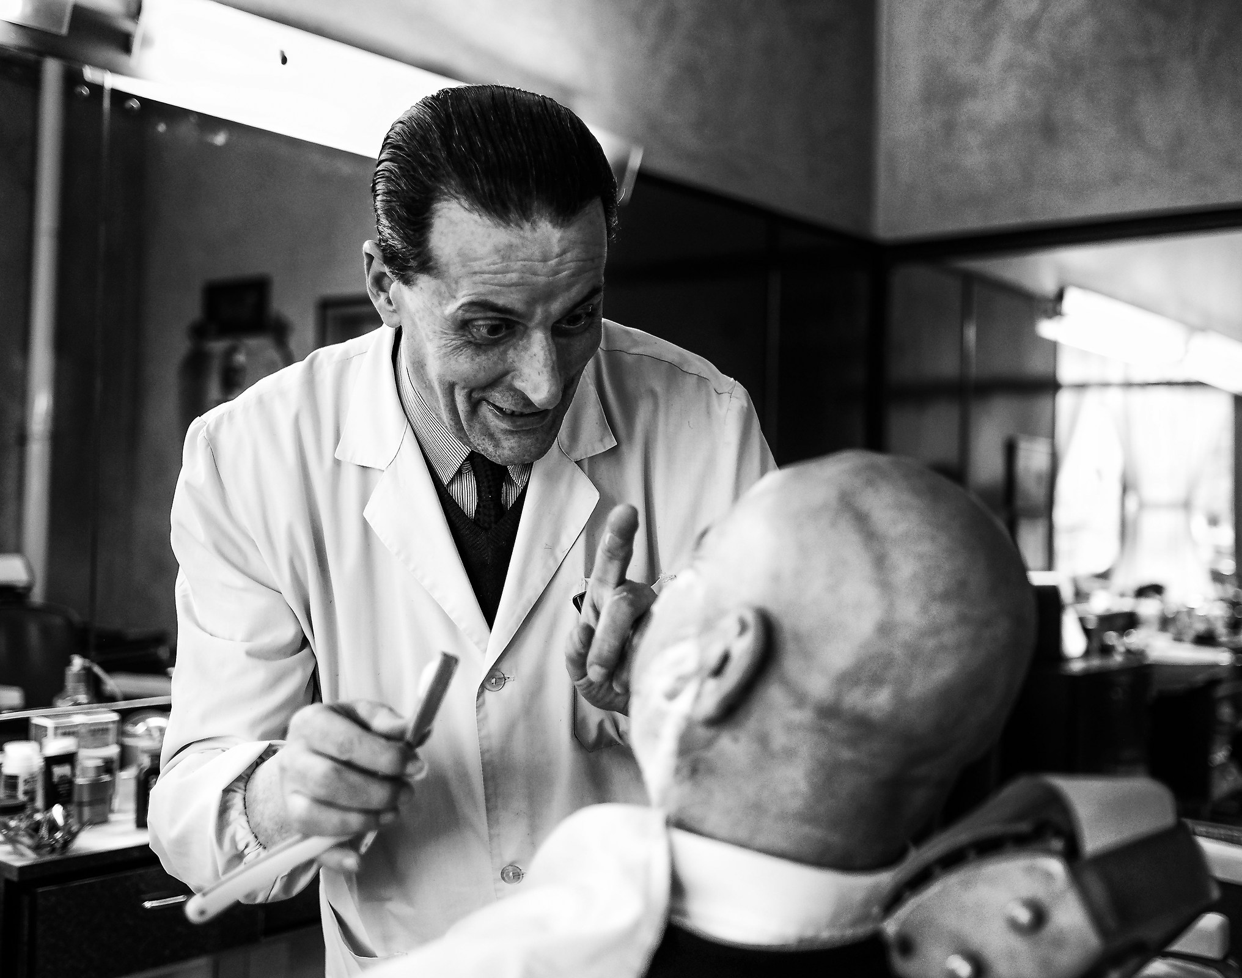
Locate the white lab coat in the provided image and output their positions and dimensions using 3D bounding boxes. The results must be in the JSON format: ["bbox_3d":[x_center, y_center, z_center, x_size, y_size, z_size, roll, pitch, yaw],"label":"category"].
[{"bbox_3d":[-0.110,0.340,1.210,0.530,0.980,0.480,1,0,-12],"label":"white lab coat"}]

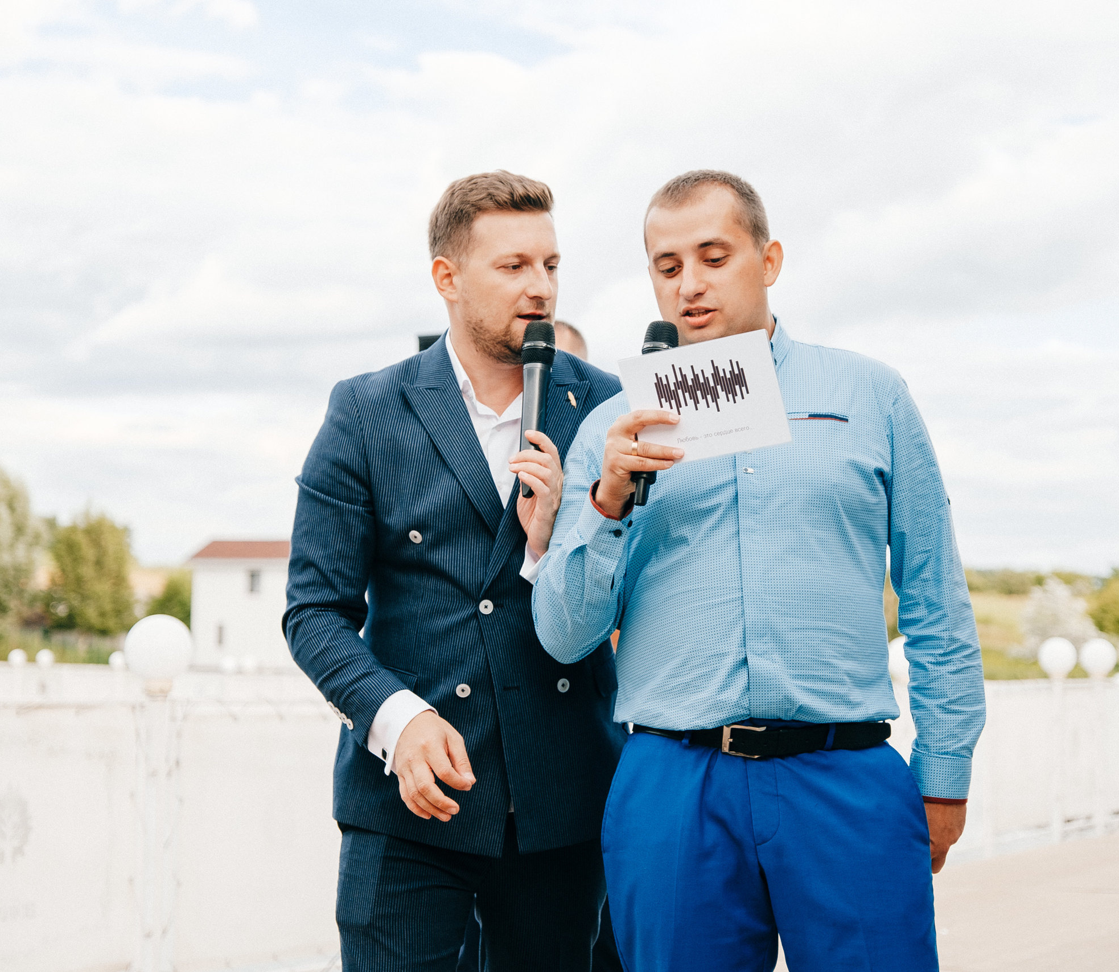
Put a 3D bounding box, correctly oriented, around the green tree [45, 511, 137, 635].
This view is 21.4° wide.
[{"bbox_3d":[-22.990,4.326,145.000,4.600,6.200,4.600,1,-4,-9],"label":"green tree"}]

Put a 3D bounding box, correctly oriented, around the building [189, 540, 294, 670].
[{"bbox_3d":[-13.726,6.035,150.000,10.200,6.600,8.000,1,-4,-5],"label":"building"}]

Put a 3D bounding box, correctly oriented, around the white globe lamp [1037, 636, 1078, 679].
[{"bbox_3d":[3.203,1.102,19.000,0.250,0.265,0.250,1,-4,0],"label":"white globe lamp"}]

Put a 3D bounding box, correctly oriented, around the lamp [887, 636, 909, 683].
[{"bbox_3d":[2.085,1.040,17.800,0.270,0.285,0.270,0,-4,7],"label":"lamp"}]

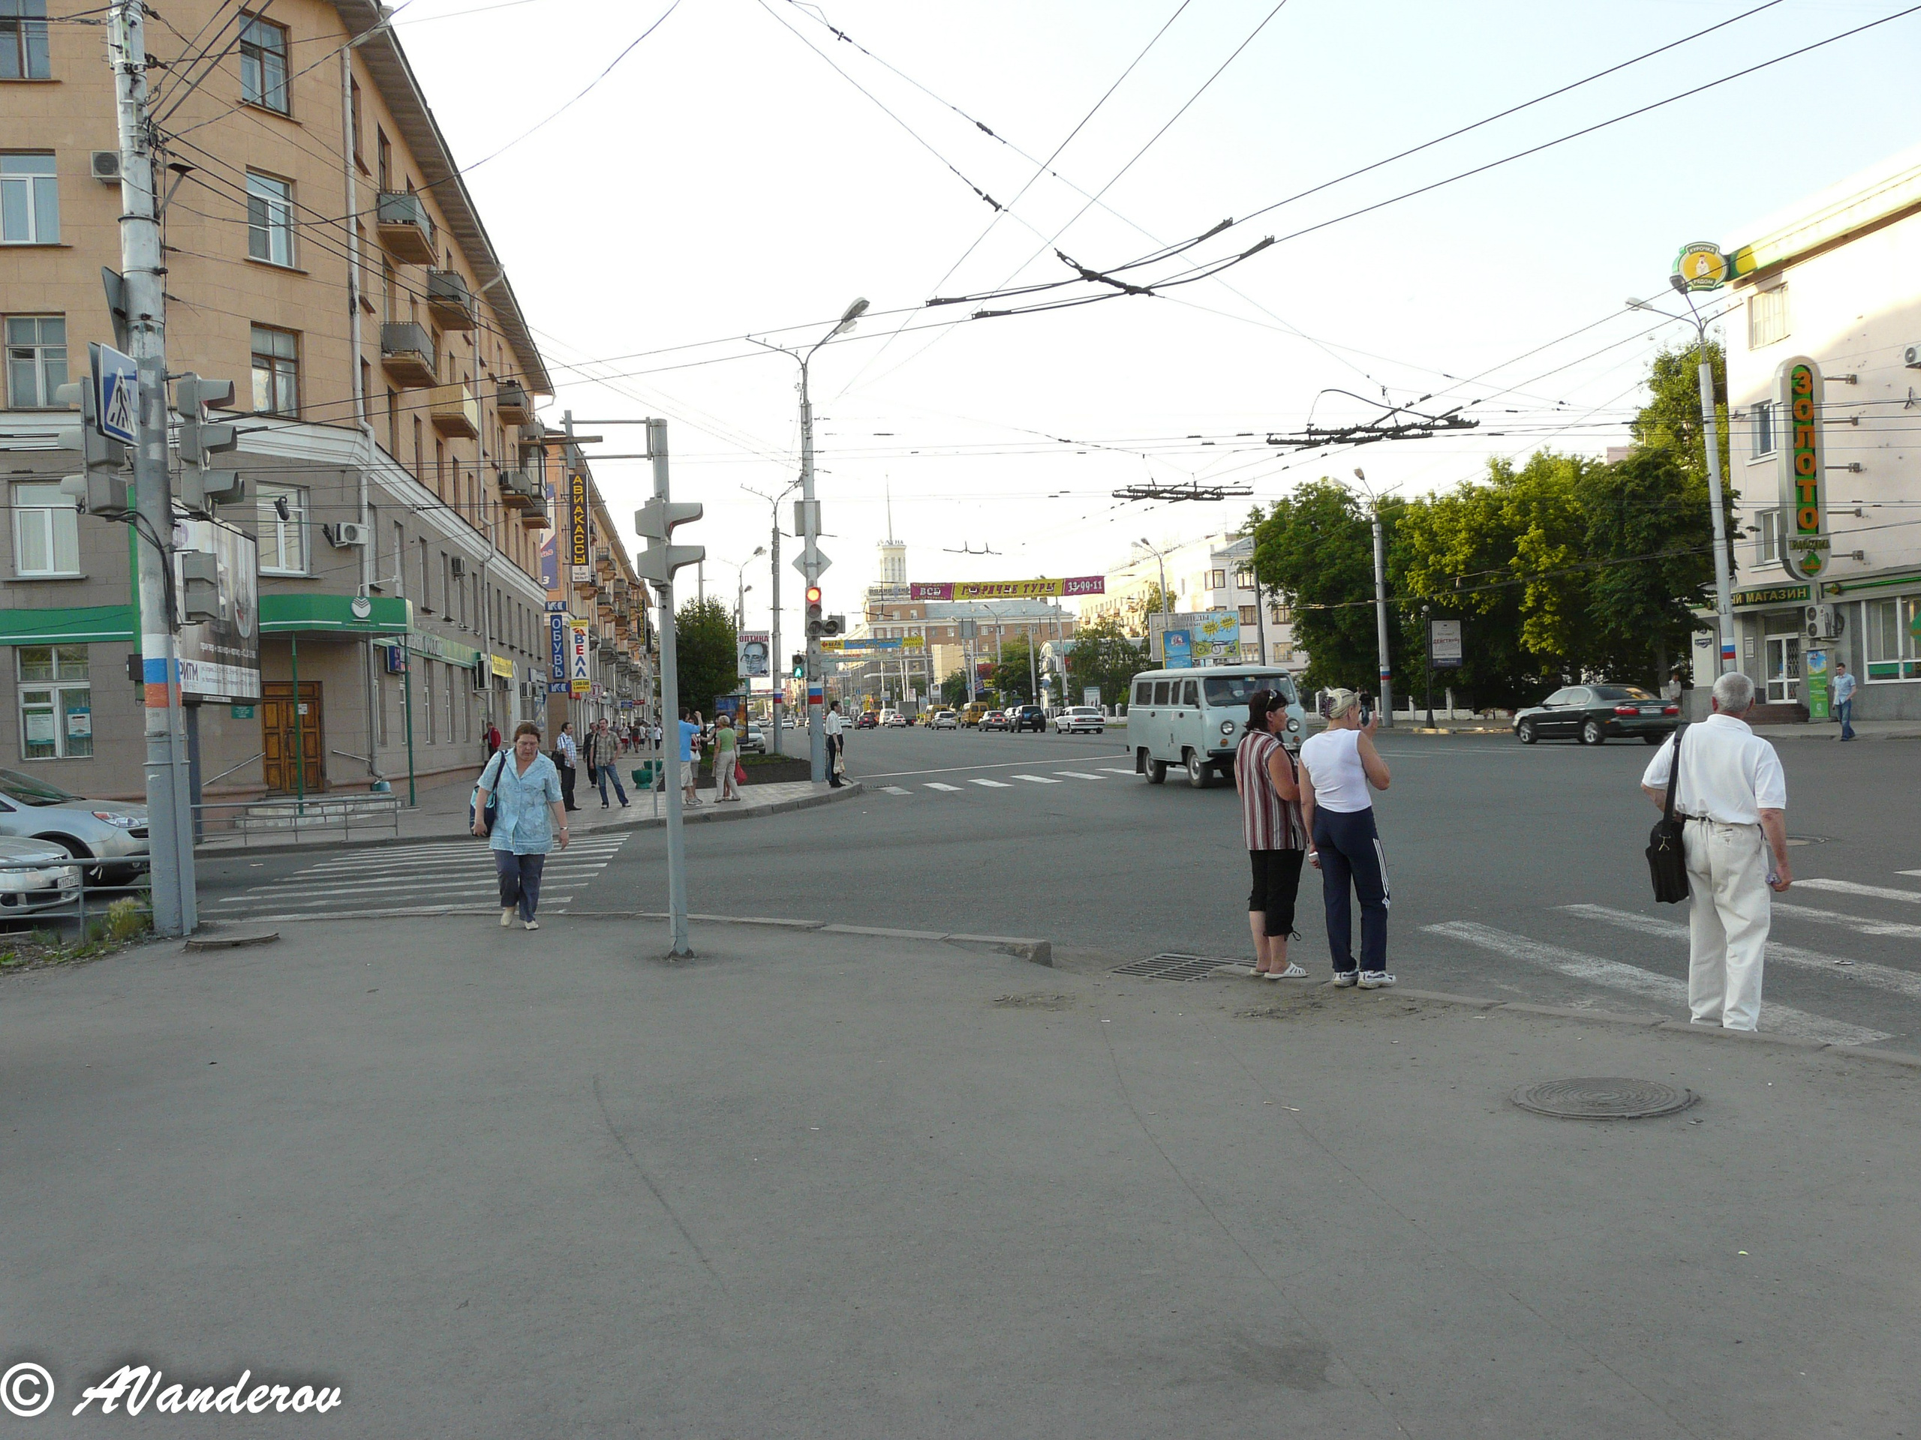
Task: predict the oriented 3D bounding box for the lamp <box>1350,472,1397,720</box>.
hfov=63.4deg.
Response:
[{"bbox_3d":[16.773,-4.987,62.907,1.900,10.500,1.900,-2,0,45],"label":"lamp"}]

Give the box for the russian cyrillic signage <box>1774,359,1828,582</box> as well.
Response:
[{"bbox_3d":[23.448,-7.005,43.300,1.300,6.200,0.350,-2,0,-9],"label":"russian cyrillic signage"}]

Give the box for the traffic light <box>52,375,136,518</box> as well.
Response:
[{"bbox_3d":[-7.152,-2.244,12.800,0.430,1.100,0.370,-2,0,-9],"label":"traffic light"}]

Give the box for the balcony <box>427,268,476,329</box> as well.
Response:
[{"bbox_3d":[-16.159,-13.410,49.500,1.000,1.100,3.100,-2,0,-9],"label":"balcony"}]

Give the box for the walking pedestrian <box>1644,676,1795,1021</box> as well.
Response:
[{"bbox_3d":[3.489,0.616,7.195,0.600,1.710,0.400,-2,0,38],"label":"walking pedestrian"}]

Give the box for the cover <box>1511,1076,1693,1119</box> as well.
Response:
[{"bbox_3d":[2.421,1.424,5.850,0.660,0.040,0.660,-2,0,-9],"label":"cover"}]

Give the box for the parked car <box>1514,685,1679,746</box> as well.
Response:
[{"bbox_3d":[16.027,-0.113,39.000,1.790,1.440,4.800,-2,0,-9],"label":"parked car"}]

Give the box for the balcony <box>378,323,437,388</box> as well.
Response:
[{"bbox_3d":[-13.766,-9.169,38.980,0.910,1.030,2.650,-2,0,-9],"label":"balcony"}]

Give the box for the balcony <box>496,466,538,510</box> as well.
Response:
[{"bbox_3d":[-17.295,-9.007,60.801,0.920,1.060,2.750,-2,0,-9],"label":"balcony"}]

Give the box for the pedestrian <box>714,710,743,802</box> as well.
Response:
[{"bbox_3d":[-4.402,0.735,29.500,0.560,1.650,0.420,-2,0,-14],"label":"pedestrian"}]

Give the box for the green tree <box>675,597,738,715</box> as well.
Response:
[{"bbox_3d":[-11.974,-2.068,73.980,3.300,7.500,3.300,-2,0,-9],"label":"green tree"}]

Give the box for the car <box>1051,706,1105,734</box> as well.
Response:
[{"bbox_3d":[6.349,0.039,83.999,1.800,1.450,4.870,-2,0,-9],"label":"car"}]

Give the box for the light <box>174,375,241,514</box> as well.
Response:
[{"bbox_3d":[-5.952,-2.186,12.300,0.480,1.100,0.360,-2,0,-9],"label":"light"}]

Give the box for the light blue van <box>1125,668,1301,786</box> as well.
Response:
[{"bbox_3d":[4.517,0.108,27.746,1.960,2.070,4.370,-2,0,-11],"label":"light blue van"}]

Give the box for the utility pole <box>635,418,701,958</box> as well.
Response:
[{"bbox_3d":[-1.912,-0.214,10.499,0.420,3.580,0.300,-2,0,-9],"label":"utility pole"}]

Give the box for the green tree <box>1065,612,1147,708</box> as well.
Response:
[{"bbox_3d":[10.120,-3.425,107.979,5.800,7.900,5.600,-2,0,-9],"label":"green tree"}]

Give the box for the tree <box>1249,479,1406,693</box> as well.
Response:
[{"bbox_3d":[17.772,-5.664,74.969,7.600,11.700,7.400,-2,0,-9],"label":"tree"}]

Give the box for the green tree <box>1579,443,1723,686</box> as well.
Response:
[{"bbox_3d":[22.031,-4.377,49.476,5.000,9.000,5.000,-2,0,-9],"label":"green tree"}]

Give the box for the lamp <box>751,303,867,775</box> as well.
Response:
[{"bbox_3d":[-3.223,-3.859,34.284,2.500,10.500,1.900,-2,0,-9],"label":"lamp"}]

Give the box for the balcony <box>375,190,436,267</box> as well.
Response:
[{"bbox_3d":[-13.904,-12.394,39.075,0.930,1.030,2.680,-2,0,-9],"label":"balcony"}]

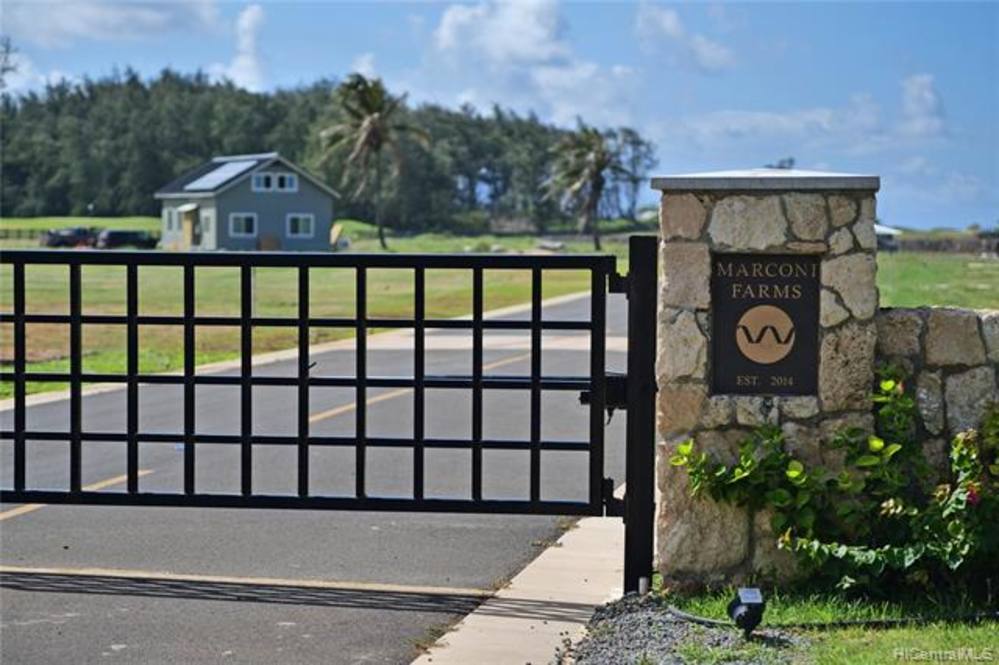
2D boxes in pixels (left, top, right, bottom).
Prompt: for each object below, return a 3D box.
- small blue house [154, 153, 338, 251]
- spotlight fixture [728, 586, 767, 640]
[{"bbox_3d":[-16.350,-8.449,161.000,8.200,6.100,11.800,-1,3,-24],"label":"small blue house"},{"bbox_3d":[0.884,1.001,8.920,0.135,0.175,0.160,1,3,7],"label":"spotlight fixture"}]

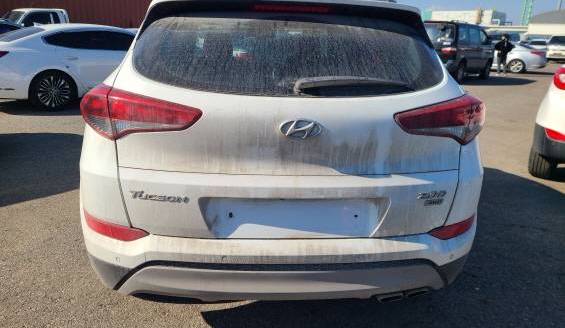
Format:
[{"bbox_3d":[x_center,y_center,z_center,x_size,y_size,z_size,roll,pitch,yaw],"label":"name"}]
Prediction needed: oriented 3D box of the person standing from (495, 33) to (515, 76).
[{"bbox_3d":[9.660,-4.695,18.361,0.620,1.730,0.360,11,19,26],"label":"person standing"}]

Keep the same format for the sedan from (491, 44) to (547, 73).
[{"bbox_3d":[10.471,-5.460,21.386,4.850,1.470,1.850,15,21,34],"label":"sedan"}]

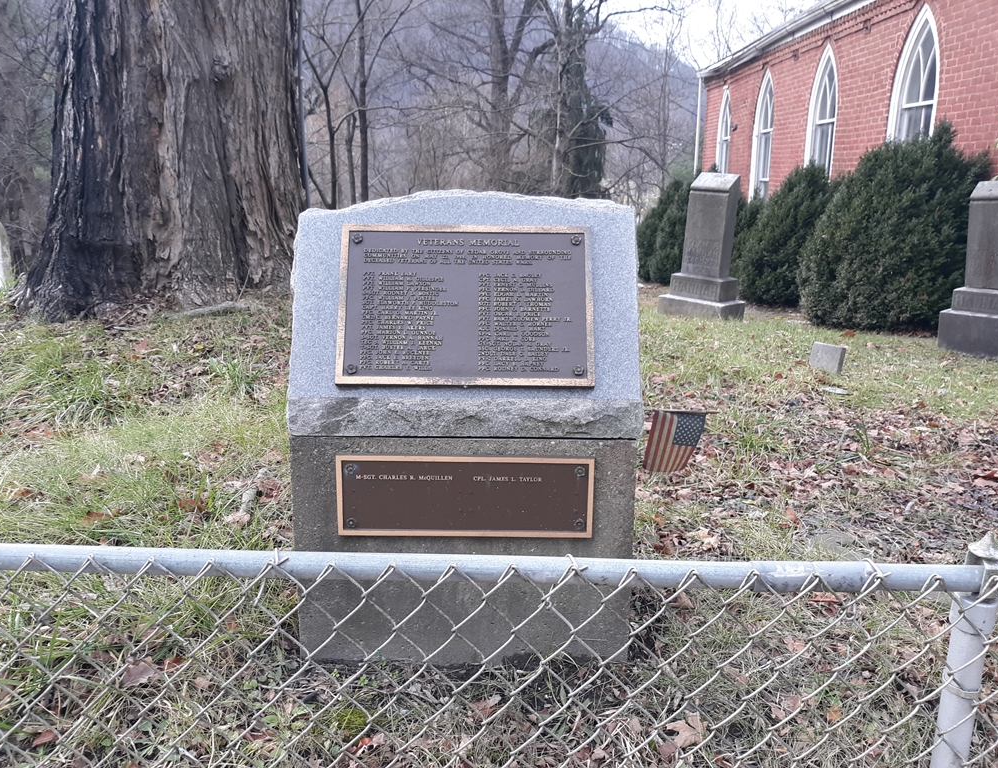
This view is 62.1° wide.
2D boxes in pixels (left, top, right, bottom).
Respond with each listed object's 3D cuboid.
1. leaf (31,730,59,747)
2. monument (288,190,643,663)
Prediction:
[{"bbox_3d":[-1.223,0.957,2.233,0.075,0.015,0.038,-10,18,-34],"label":"leaf"},{"bbox_3d":[-0.099,0.124,2.706,1.062,1.468,0.480,0,15,2],"label":"monument"}]

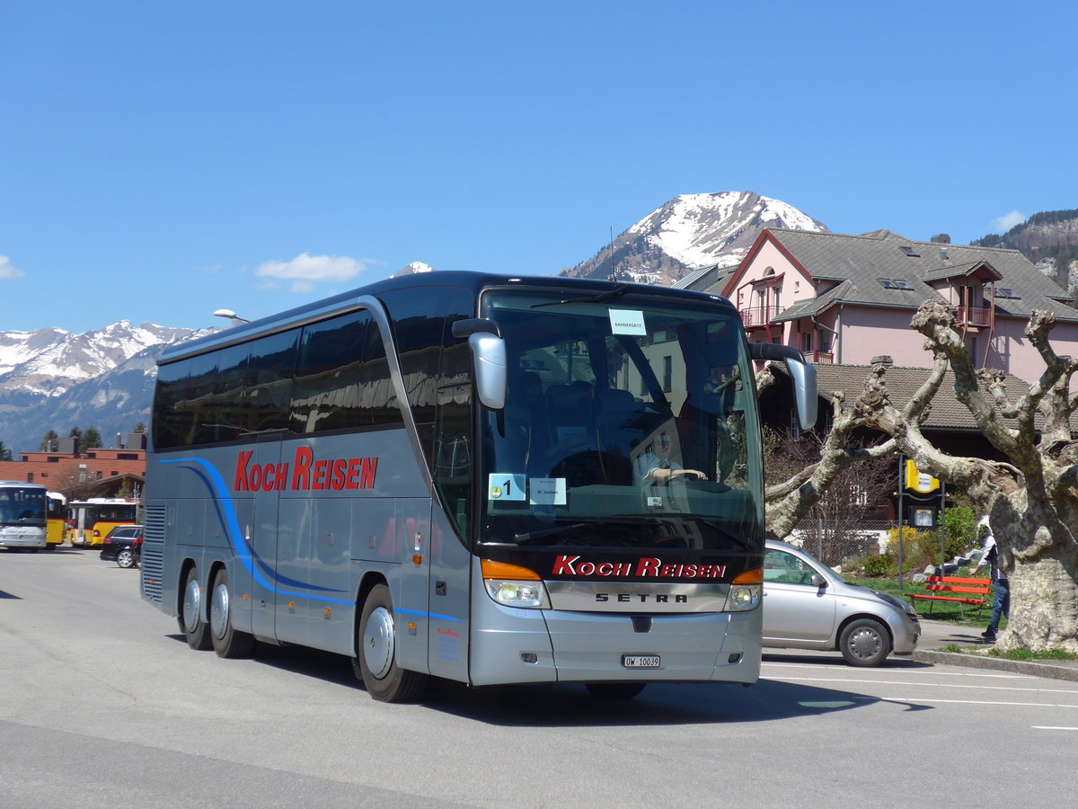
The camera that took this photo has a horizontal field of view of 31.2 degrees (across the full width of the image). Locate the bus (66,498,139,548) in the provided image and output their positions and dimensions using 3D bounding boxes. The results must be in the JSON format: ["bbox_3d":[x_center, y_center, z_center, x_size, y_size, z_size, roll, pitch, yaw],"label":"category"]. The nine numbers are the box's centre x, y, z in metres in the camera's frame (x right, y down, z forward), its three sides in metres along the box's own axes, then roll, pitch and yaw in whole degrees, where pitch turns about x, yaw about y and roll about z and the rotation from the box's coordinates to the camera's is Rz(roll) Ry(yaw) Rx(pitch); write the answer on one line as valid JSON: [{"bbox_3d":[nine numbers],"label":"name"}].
[{"bbox_3d":[-26.059,7.023,114.704,2.500,2.950,10.000,3,-4,-22],"label":"bus"}]

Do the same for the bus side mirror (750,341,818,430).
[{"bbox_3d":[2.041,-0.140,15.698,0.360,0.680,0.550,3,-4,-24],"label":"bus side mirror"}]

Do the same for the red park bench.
[{"bbox_3d":[7.841,3.727,37.000,0.580,0.780,1.820,4,-4,-30],"label":"red park bench"}]

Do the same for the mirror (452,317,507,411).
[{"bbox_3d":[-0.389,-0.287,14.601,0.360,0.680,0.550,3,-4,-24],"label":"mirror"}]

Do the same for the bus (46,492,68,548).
[{"bbox_3d":[-29.535,6.737,112.133,2.550,3.200,12.000,3,-4,-22],"label":"bus"}]

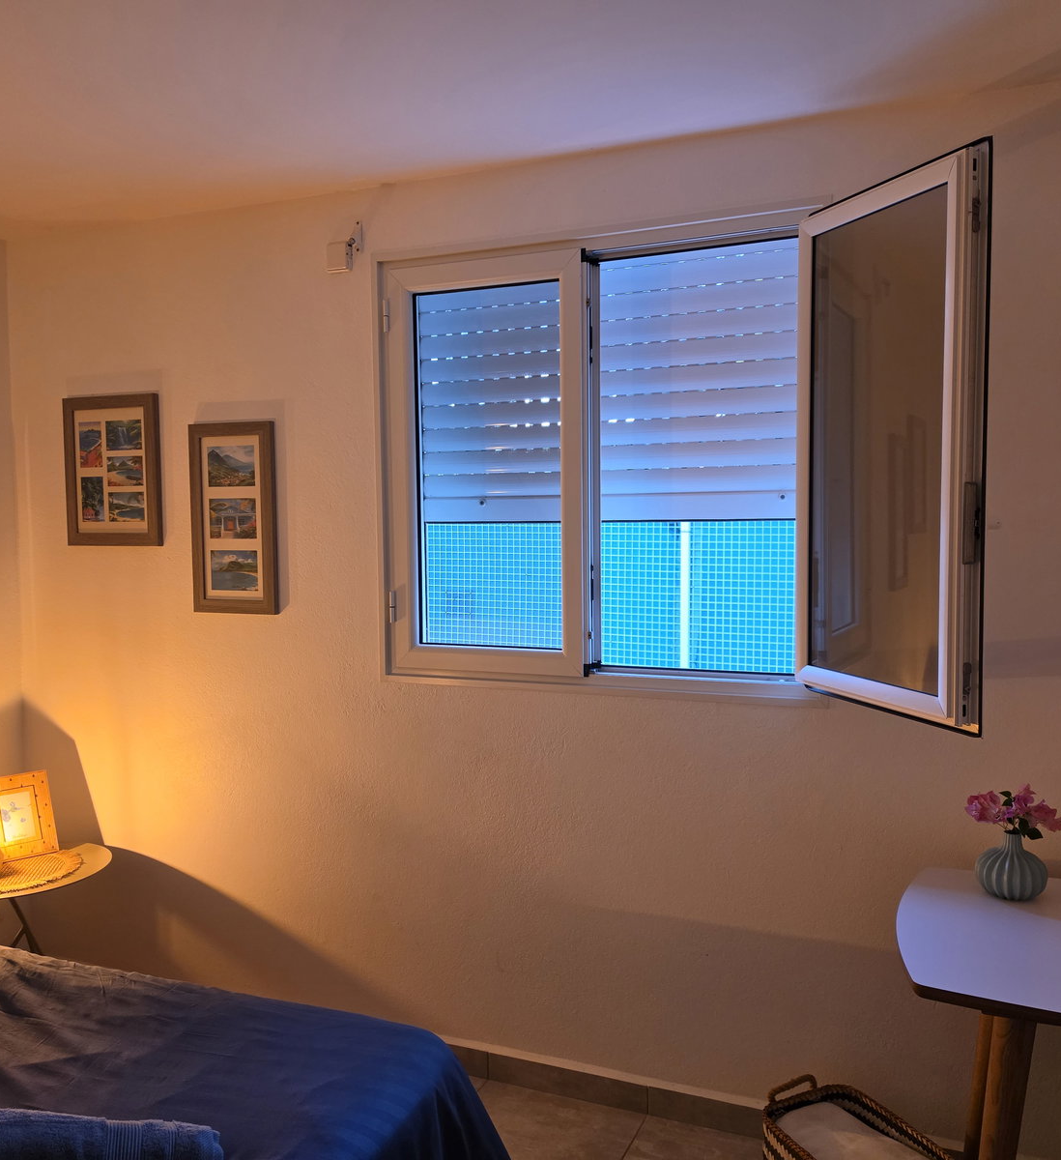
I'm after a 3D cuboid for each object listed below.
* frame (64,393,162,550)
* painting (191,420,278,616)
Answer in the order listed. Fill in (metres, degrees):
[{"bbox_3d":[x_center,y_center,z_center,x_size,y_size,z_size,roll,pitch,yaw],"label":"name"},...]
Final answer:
[{"bbox_3d":[-1.304,-0.338,3.208,0.370,0.465,0.025,1,3,24],"label":"frame"},{"bbox_3d":[-0.875,-0.181,3.027,0.294,0.561,0.025,1,3,24],"label":"painting"}]

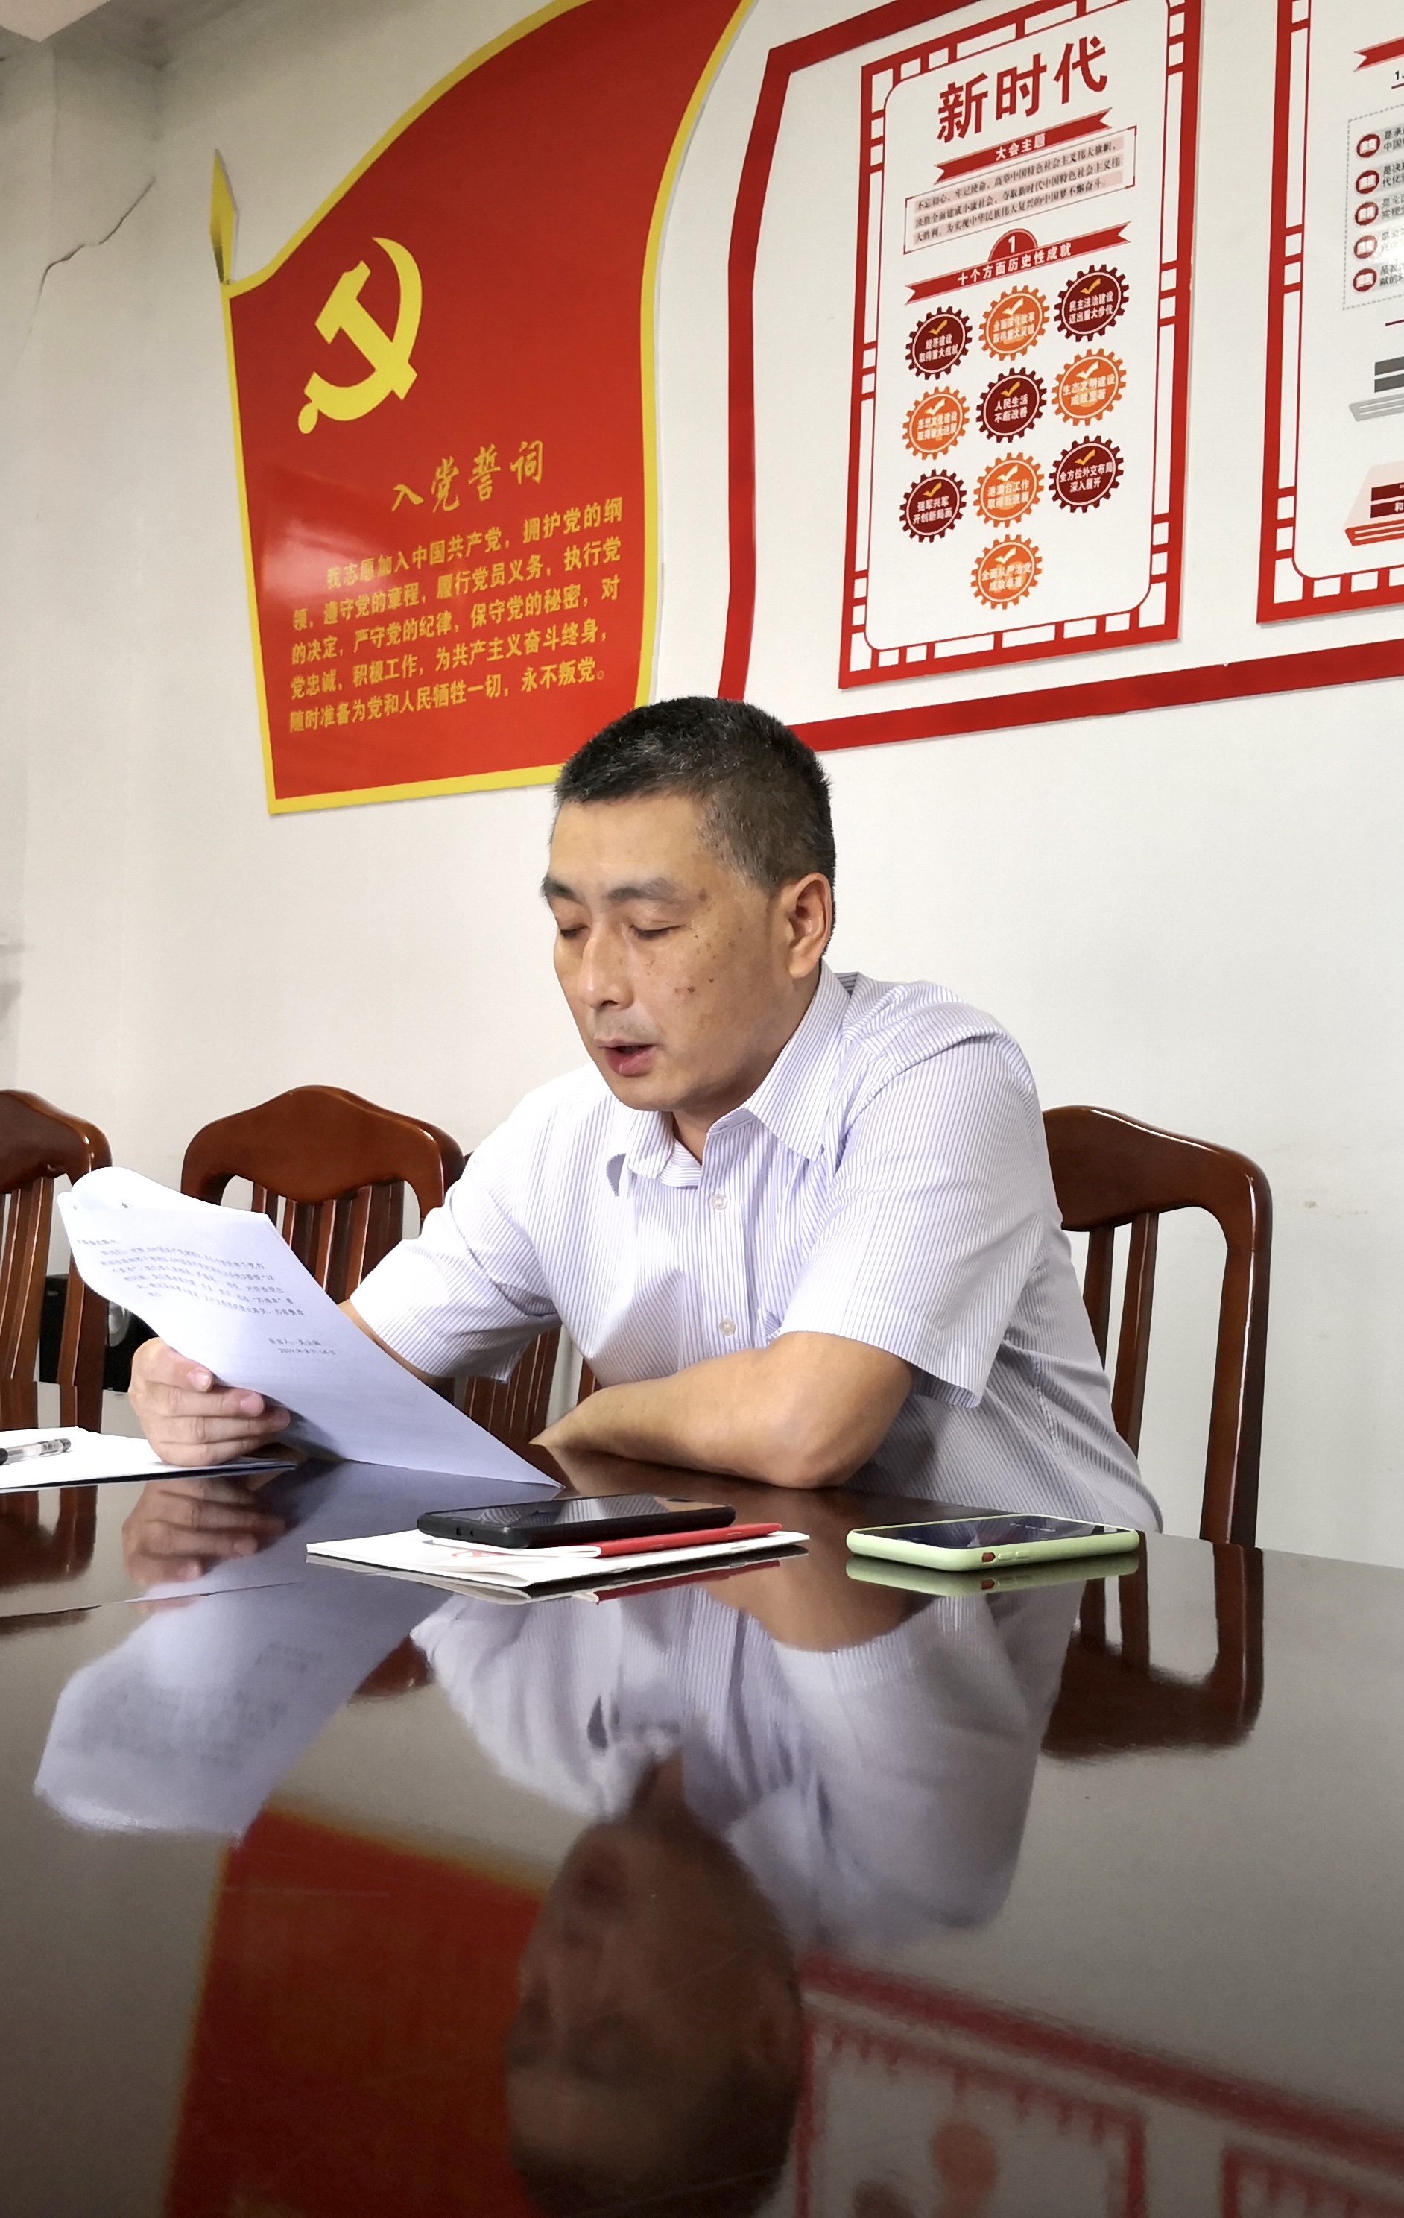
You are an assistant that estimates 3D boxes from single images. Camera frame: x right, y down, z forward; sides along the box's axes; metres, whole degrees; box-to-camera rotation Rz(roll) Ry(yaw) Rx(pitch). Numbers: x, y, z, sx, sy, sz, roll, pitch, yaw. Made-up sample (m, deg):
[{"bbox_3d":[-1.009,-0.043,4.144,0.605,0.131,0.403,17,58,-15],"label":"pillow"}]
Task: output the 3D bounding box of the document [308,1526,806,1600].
[{"bbox_3d":[-0.067,0.215,1.149,0.137,0.010,0.203,0,-3,38],"label":"document"}]

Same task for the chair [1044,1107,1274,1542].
[{"bbox_3d":[0.168,0.492,1.705,0.400,1.010,0.470,0,-3,38],"label":"chair"}]

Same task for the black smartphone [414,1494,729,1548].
[{"bbox_3d":[-0.061,0.206,1.158,0.154,0.009,0.076,4,-3,-44],"label":"black smartphone"}]

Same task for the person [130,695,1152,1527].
[{"bbox_3d":[0.011,0.357,1.578,0.489,1.262,0.679,0,-3,41],"label":"person"}]

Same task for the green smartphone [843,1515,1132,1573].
[{"bbox_3d":[0.151,0.223,1.189,0.152,0.011,0.078,3,-3,-40],"label":"green smartphone"}]

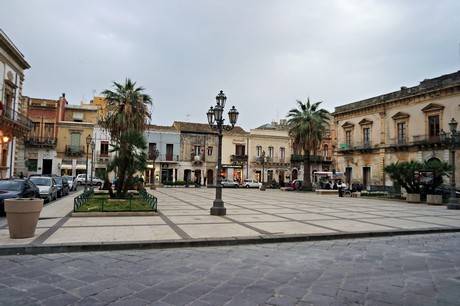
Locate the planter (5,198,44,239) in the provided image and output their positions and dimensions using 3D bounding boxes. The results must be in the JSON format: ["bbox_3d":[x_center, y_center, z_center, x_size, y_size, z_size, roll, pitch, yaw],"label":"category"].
[{"bbox_3d":[-5.201,1.640,7.730,0.840,0.930,0.840,3,-4,-20],"label":"planter"}]

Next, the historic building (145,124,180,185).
[{"bbox_3d":[-12.479,0.778,54.026,6.600,9.800,9.000,3,-4,-20],"label":"historic building"}]

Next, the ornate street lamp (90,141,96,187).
[{"bbox_3d":[-16.416,1.485,36.707,0.550,5.400,0.550,3,-5,-19],"label":"ornate street lamp"}]

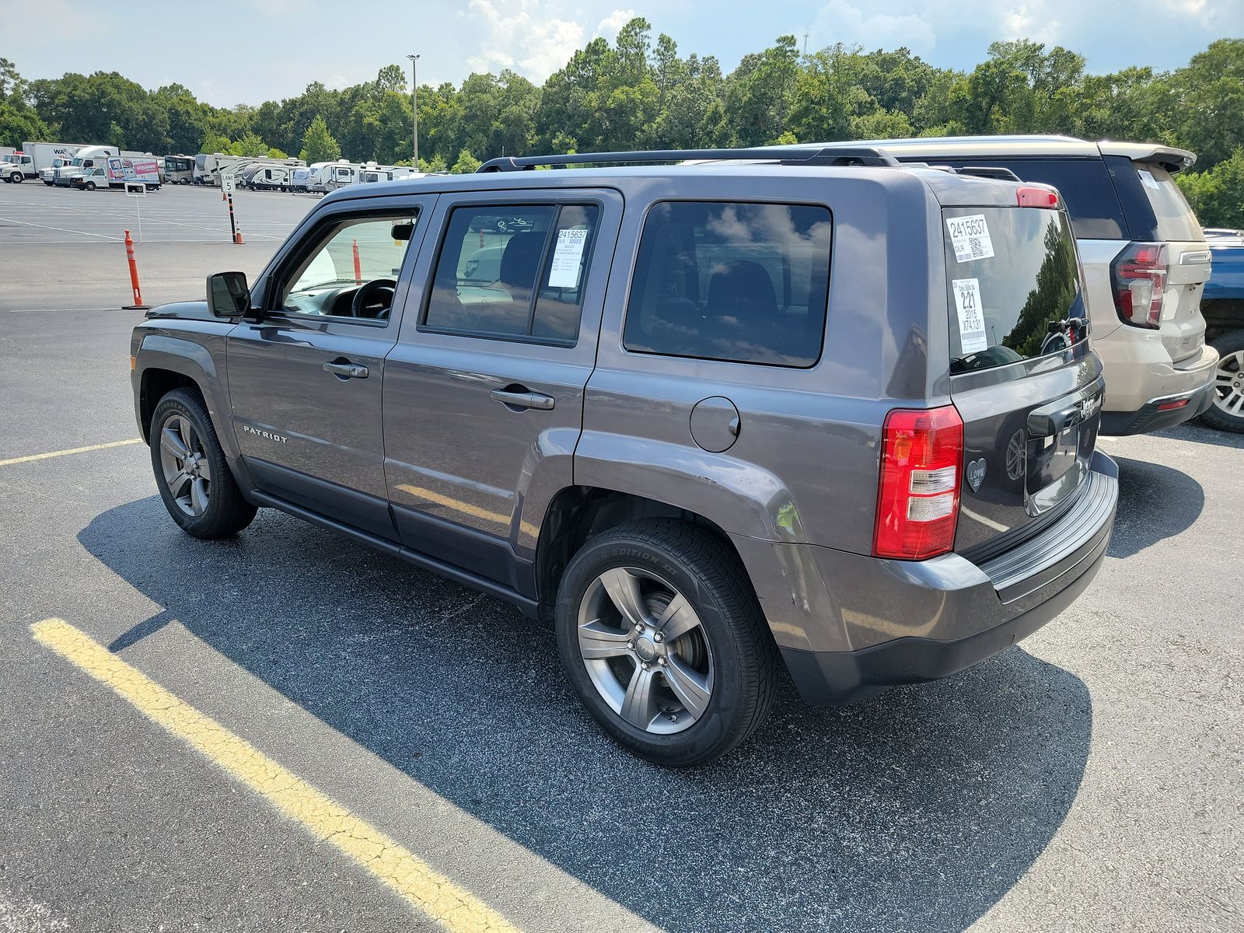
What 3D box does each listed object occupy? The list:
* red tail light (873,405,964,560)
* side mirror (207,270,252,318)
[{"bbox_3d":[0.627,0.030,1.831,0.125,0.325,0.130,14,20,37],"label":"red tail light"},{"bbox_3d":[-1.454,-0.650,3.214,0.115,0.175,0.185,14,20,36],"label":"side mirror"}]

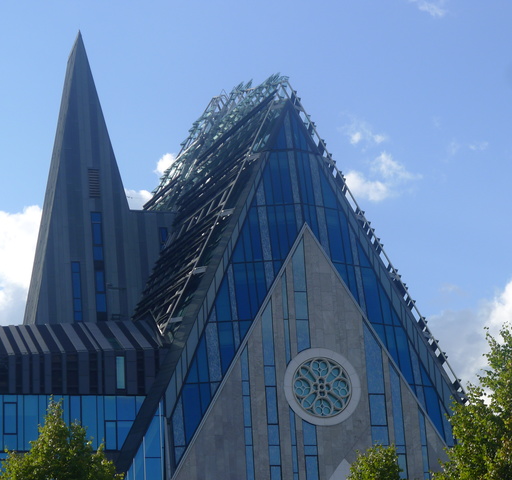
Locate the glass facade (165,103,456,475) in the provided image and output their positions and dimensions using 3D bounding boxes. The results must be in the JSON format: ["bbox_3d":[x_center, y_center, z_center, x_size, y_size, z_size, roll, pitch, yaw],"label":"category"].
[{"bbox_3d":[2.763,2.576,105.284,18.200,26.000,3.000,2,-20,-14],"label":"glass facade"}]

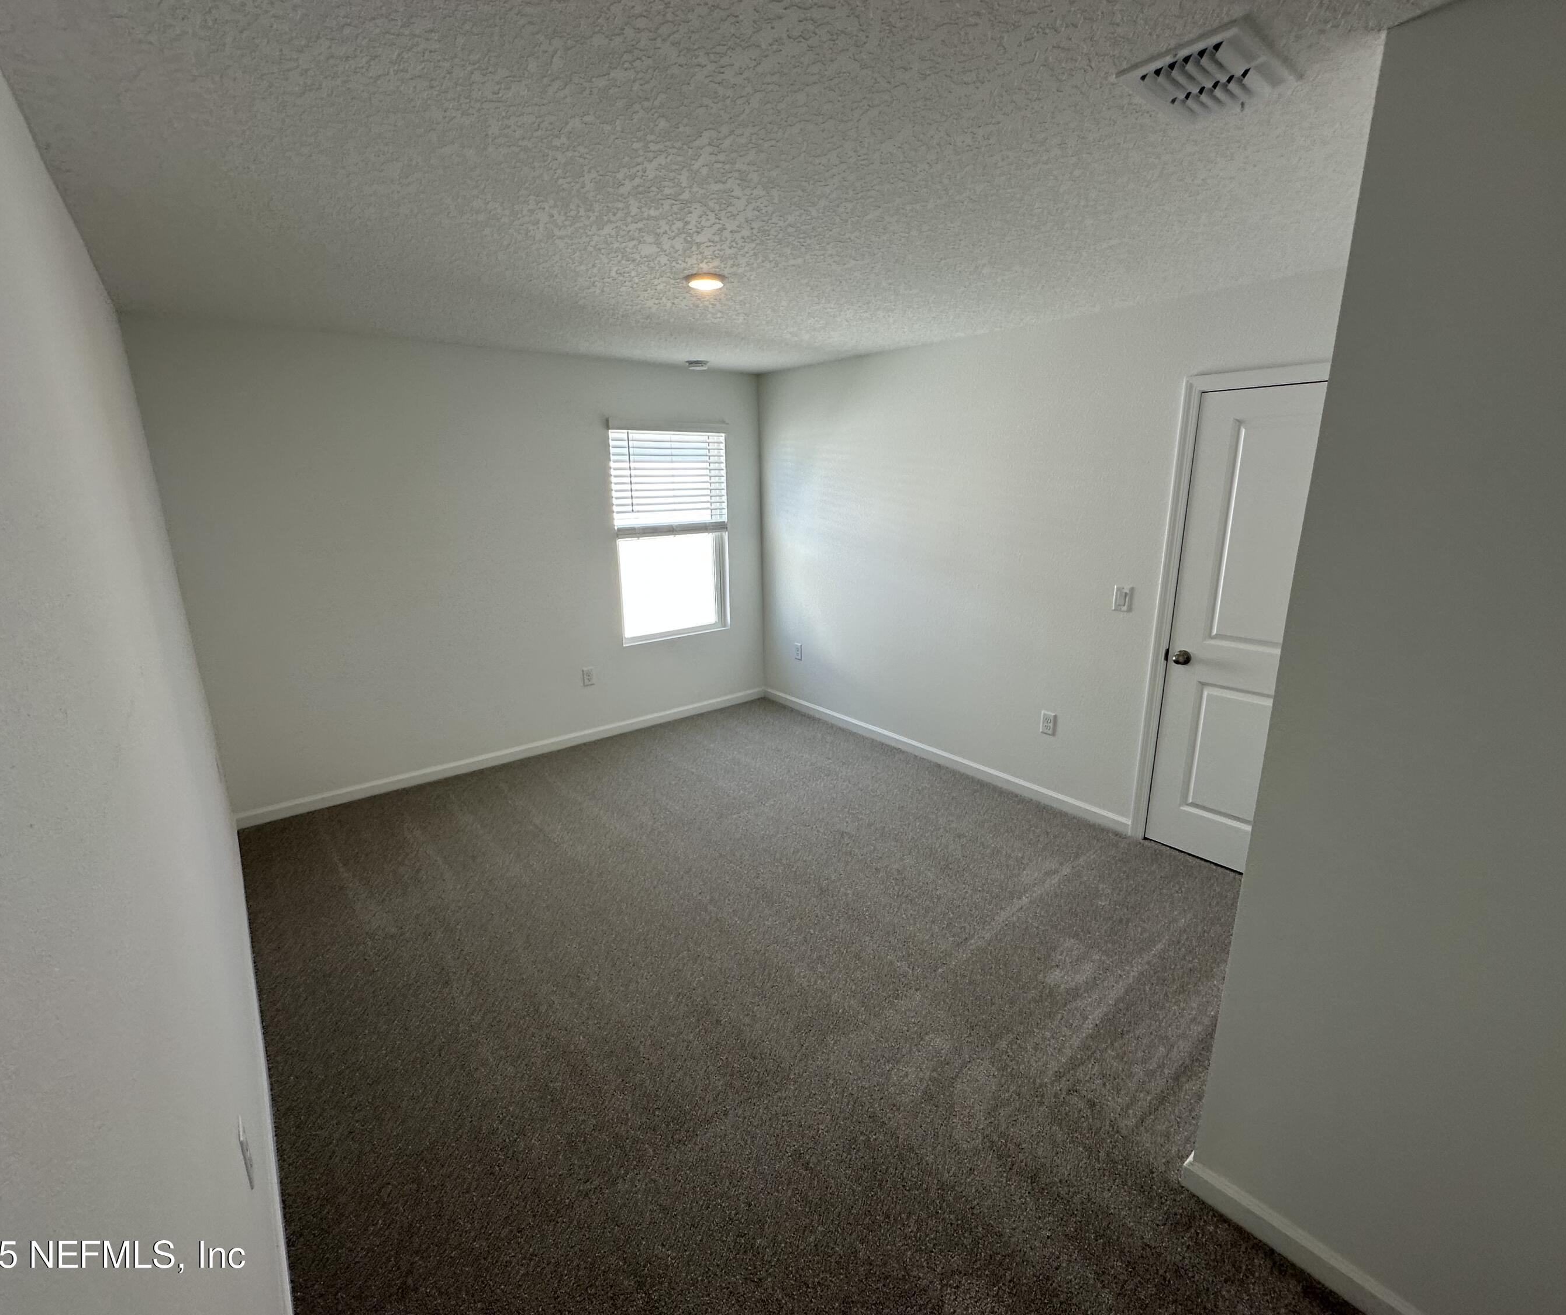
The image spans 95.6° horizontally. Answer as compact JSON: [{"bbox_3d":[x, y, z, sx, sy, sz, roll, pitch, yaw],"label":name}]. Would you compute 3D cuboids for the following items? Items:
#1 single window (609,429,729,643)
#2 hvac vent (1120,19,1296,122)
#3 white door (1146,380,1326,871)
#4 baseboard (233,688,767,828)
[{"bbox_3d":[-0.779,-0.852,4.956,0.874,1.441,0.100,-12,18,-37],"label":"single window"},{"bbox_3d":[0.798,-1.068,1.316,0.304,0.022,0.197,-12,18,-37],"label":"hvac vent"},{"bbox_3d":[1.983,-0.040,2.887,0.045,2.019,0.750,-12,18,-37],"label":"white door"},{"bbox_3d":[-1.478,0.570,4.670,3.412,0.080,0.016,-12,18,-37],"label":"baseboard"}]

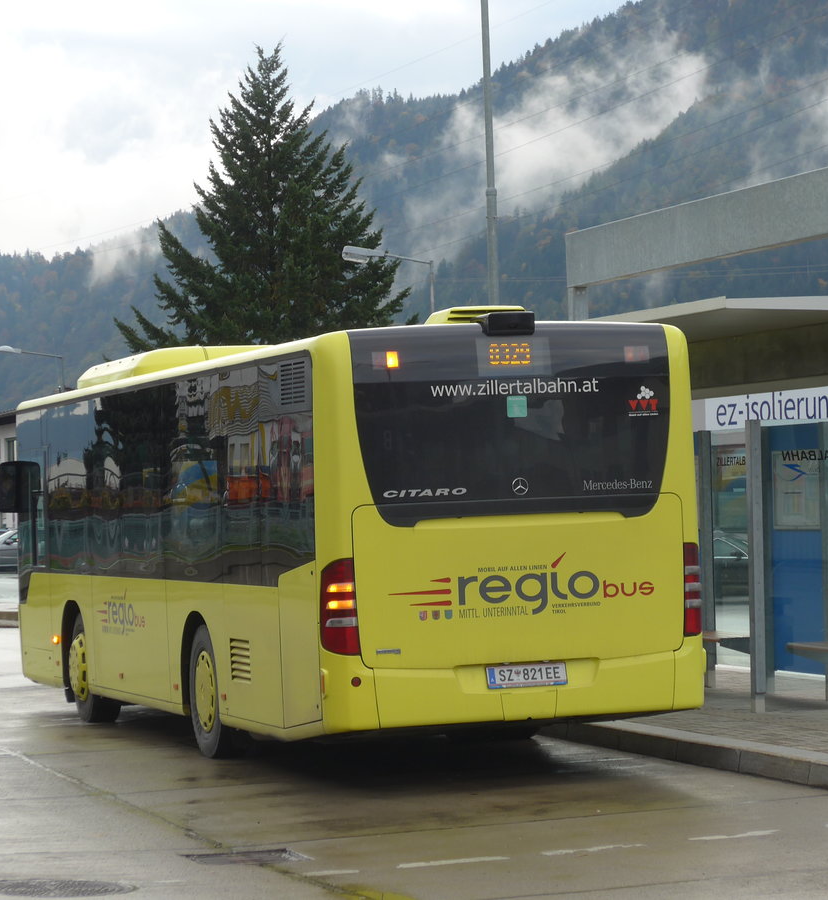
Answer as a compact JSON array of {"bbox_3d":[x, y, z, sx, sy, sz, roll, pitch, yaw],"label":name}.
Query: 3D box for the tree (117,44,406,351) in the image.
[{"bbox_3d":[-4.410,-4.100,92.000,9.400,15.700,9.400,-1,-1,0],"label":"tree"}]

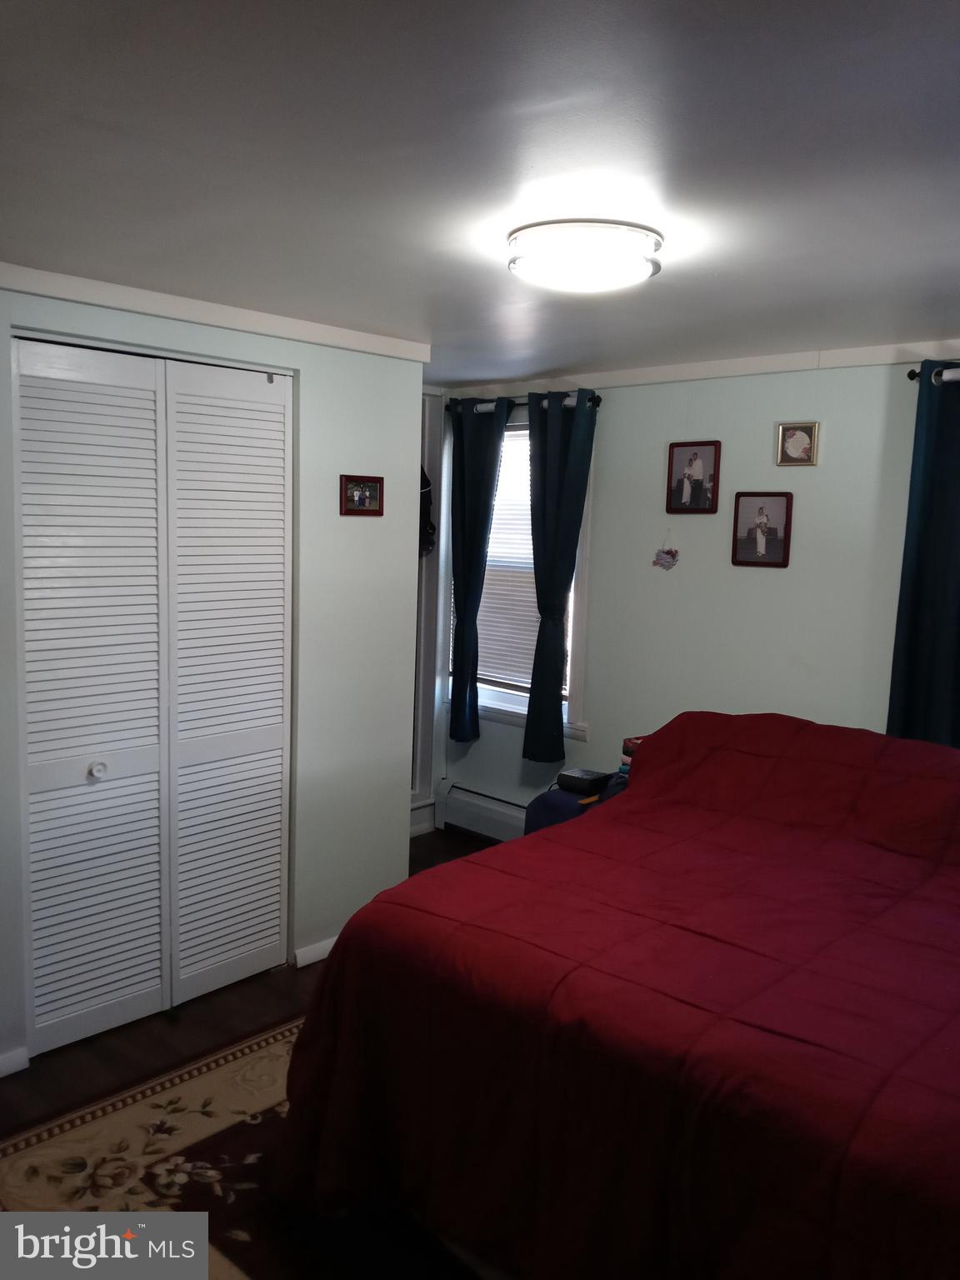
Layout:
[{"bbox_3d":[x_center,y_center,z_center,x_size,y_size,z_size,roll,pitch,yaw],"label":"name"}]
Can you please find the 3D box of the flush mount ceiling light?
[{"bbox_3d":[0.231,-0.839,2.285,0.343,0.080,0.343,2,7,0],"label":"flush mount ceiling light"}]

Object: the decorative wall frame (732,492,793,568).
[{"bbox_3d":[1.064,-0.414,3.898,0.235,0.281,0.020,8,9,43],"label":"decorative wall frame"}]

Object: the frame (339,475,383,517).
[{"bbox_3d":[-0.408,-0.495,3.572,0.020,0.136,0.190,8,9,43],"label":"frame"}]

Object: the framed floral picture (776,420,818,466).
[{"bbox_3d":[1.161,-0.713,3.777,0.156,0.156,0.020,8,9,43],"label":"framed floral picture"}]

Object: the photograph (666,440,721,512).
[{"bbox_3d":[0.845,-0.639,4.087,0.235,0.281,0.020,8,9,43],"label":"photograph"}]

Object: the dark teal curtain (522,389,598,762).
[{"bbox_3d":[0.336,-0.263,4.497,0.345,1.600,0.110,8,9,43],"label":"dark teal curtain"}]

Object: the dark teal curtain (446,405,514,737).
[{"bbox_3d":[0.000,-0.316,4.815,0.350,1.590,0.110,8,9,43],"label":"dark teal curtain"}]

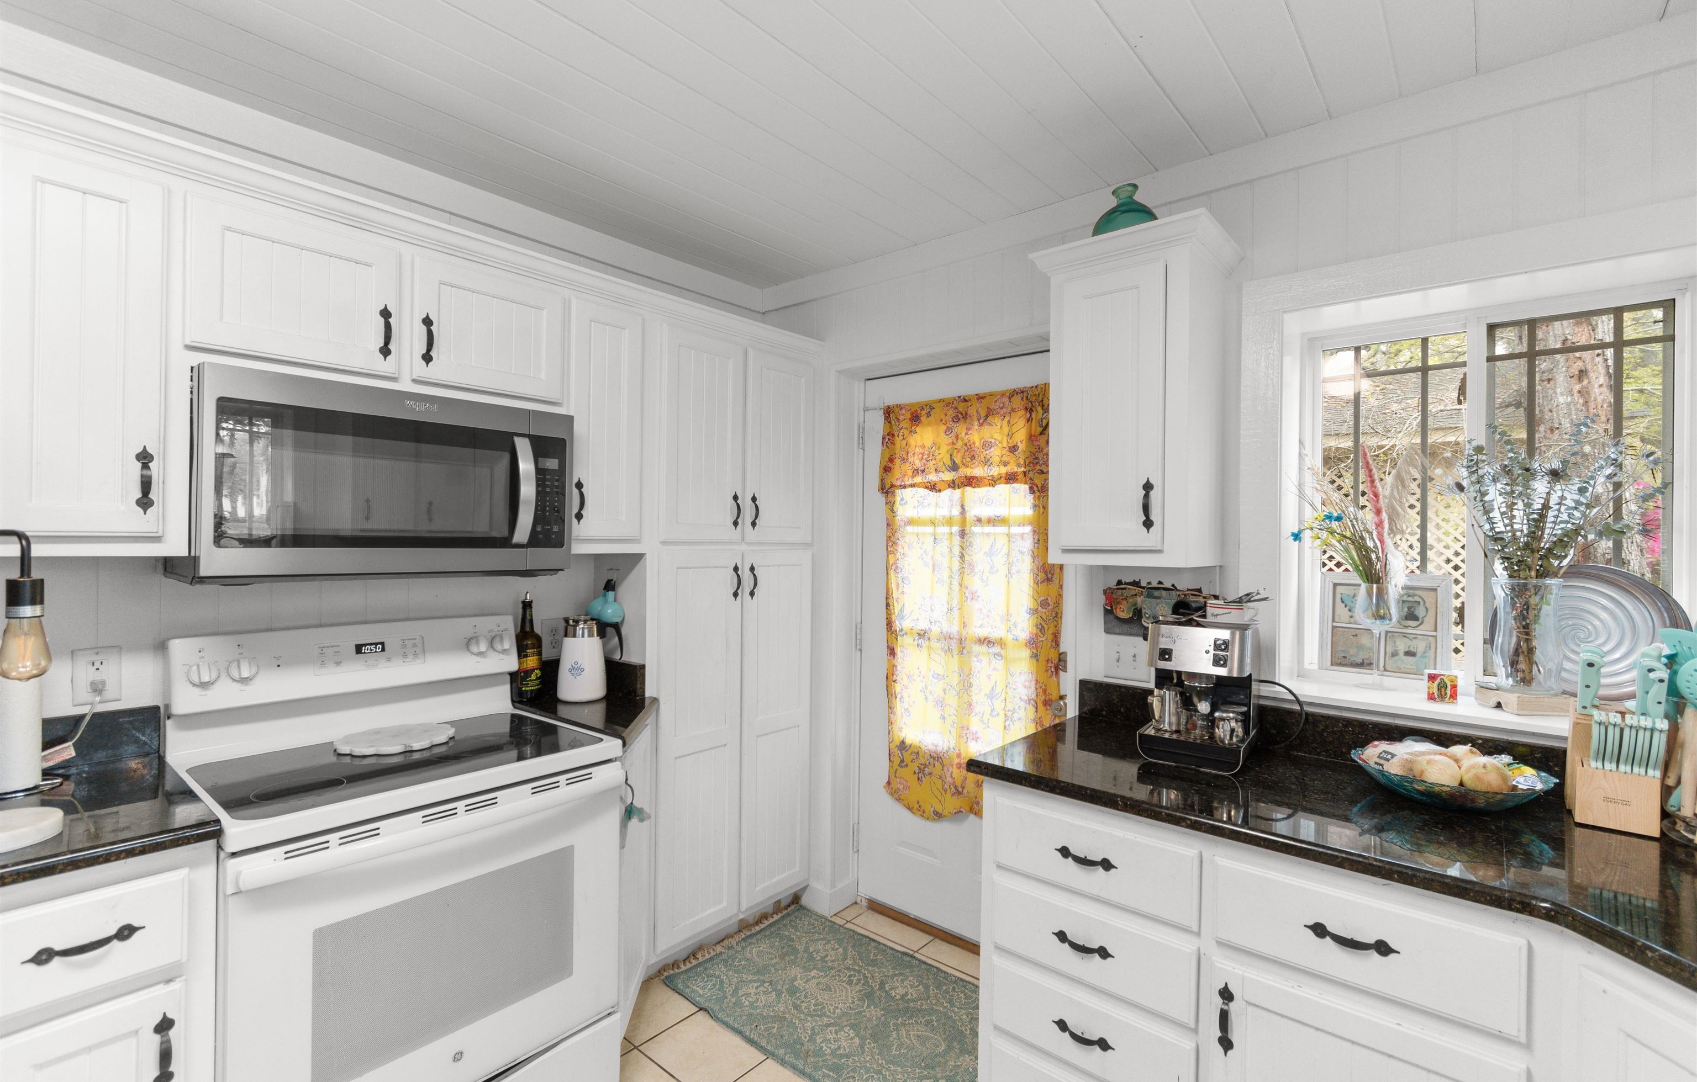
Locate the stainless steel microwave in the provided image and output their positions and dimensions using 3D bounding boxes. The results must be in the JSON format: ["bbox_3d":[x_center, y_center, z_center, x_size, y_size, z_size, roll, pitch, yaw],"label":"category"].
[{"bbox_3d":[-1.148,-0.128,1.785,0.430,0.435,0.760,1,0,41],"label":"stainless steel microwave"}]

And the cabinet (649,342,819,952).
[{"bbox_3d":[-0.526,0.343,2.719,0.360,2.150,0.770,1,0,42],"label":"cabinet"}]

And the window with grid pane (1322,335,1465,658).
[{"bbox_3d":[1.437,-0.103,1.878,0.335,0.860,0.050,1,0,41],"label":"window with grid pane"}]

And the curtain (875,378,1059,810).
[{"bbox_3d":[0.402,0.248,2.471,0.730,1.510,0.080,1,0,39],"label":"curtain"}]

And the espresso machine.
[{"bbox_3d":[0.839,0.352,1.682,0.220,0.320,0.245,1,0,38],"label":"espresso machine"}]

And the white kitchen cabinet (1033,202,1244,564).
[{"bbox_3d":[0.745,-0.343,1.850,0.420,0.810,0.330,1,0,41],"label":"white kitchen cabinet"}]

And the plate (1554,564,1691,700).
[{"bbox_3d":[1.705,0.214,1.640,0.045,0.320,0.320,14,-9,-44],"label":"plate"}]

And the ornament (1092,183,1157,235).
[{"bbox_3d":[0.734,-0.839,1.878,0.195,0.225,0.195,1,0,41],"label":"ornament"}]

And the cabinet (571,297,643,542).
[{"bbox_3d":[-0.834,-0.354,2.222,0.320,0.730,0.260,1,0,41],"label":"cabinet"}]

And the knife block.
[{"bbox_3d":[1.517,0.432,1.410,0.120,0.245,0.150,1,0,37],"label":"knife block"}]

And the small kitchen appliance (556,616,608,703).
[{"bbox_3d":[-0.843,0.379,2.308,0.190,0.265,0.150,1,0,-11],"label":"small kitchen appliance"}]

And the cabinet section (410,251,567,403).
[{"bbox_3d":[-1.043,-0.536,1.947,0.320,0.300,0.376,0,0,41],"label":"cabinet section"}]

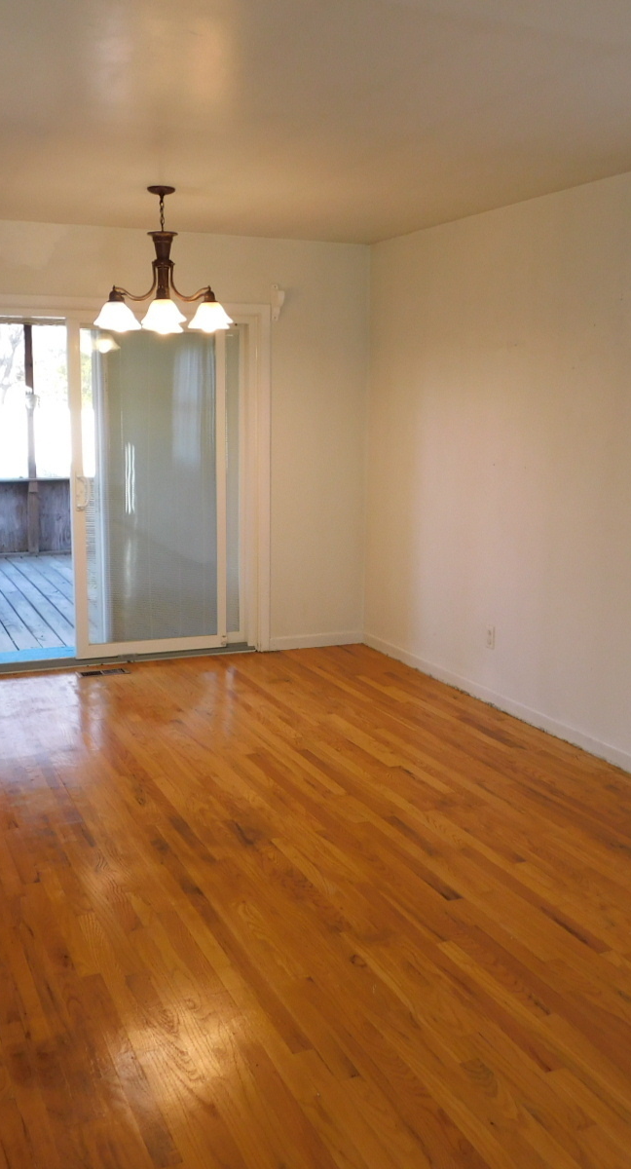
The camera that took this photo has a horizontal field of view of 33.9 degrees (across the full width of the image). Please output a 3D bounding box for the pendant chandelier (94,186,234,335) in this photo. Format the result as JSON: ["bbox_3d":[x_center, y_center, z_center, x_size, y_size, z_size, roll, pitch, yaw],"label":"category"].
[{"bbox_3d":[-0.674,-1.427,4.569,0.624,0.620,0.624,-4,11,-23],"label":"pendant chandelier"}]

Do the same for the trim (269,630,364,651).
[{"bbox_3d":[0.009,0.356,6.514,0.647,0.082,0.018,-4,11,-23],"label":"trim"}]

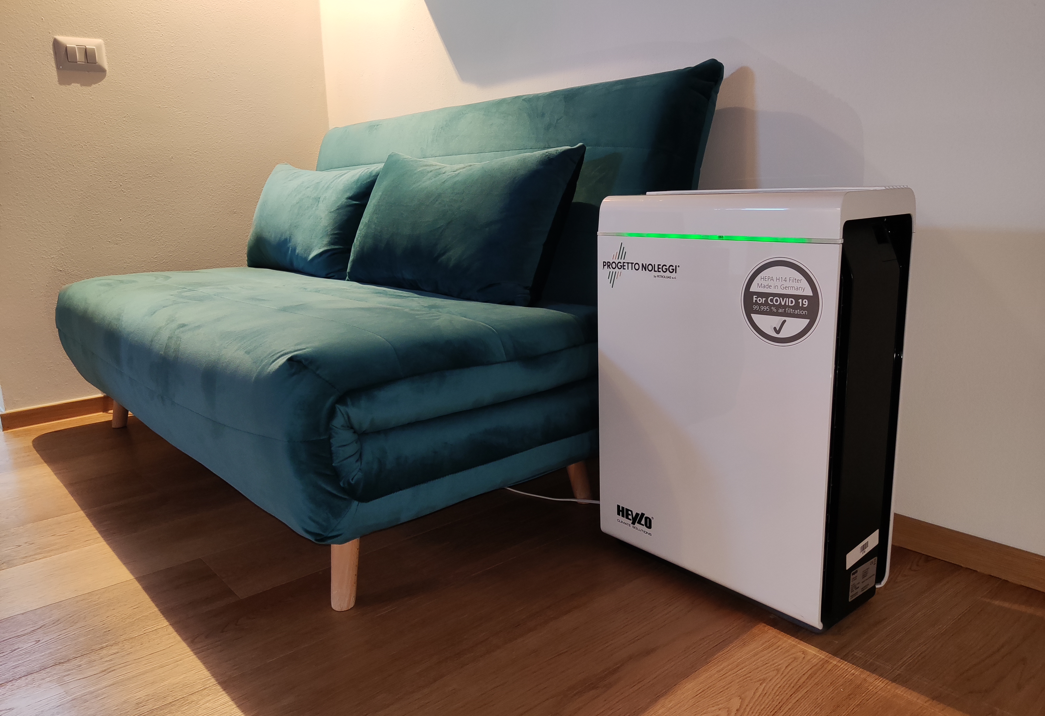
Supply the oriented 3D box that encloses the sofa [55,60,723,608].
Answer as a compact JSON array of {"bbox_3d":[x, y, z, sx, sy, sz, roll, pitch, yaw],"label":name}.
[{"bbox_3d":[-0.452,-0.174,1.714,0.867,0.826,1.487,-12,16,-40],"label":"sofa"}]

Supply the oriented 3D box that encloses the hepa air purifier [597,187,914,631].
[{"bbox_3d":[0.338,0.038,1.184,0.197,0.587,0.424,-11,15,-37],"label":"hepa air purifier"}]

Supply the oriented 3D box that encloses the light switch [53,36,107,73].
[{"bbox_3d":[-1.206,-0.827,2.059,0.119,0.084,0.012,-12,16,-39],"label":"light switch"}]

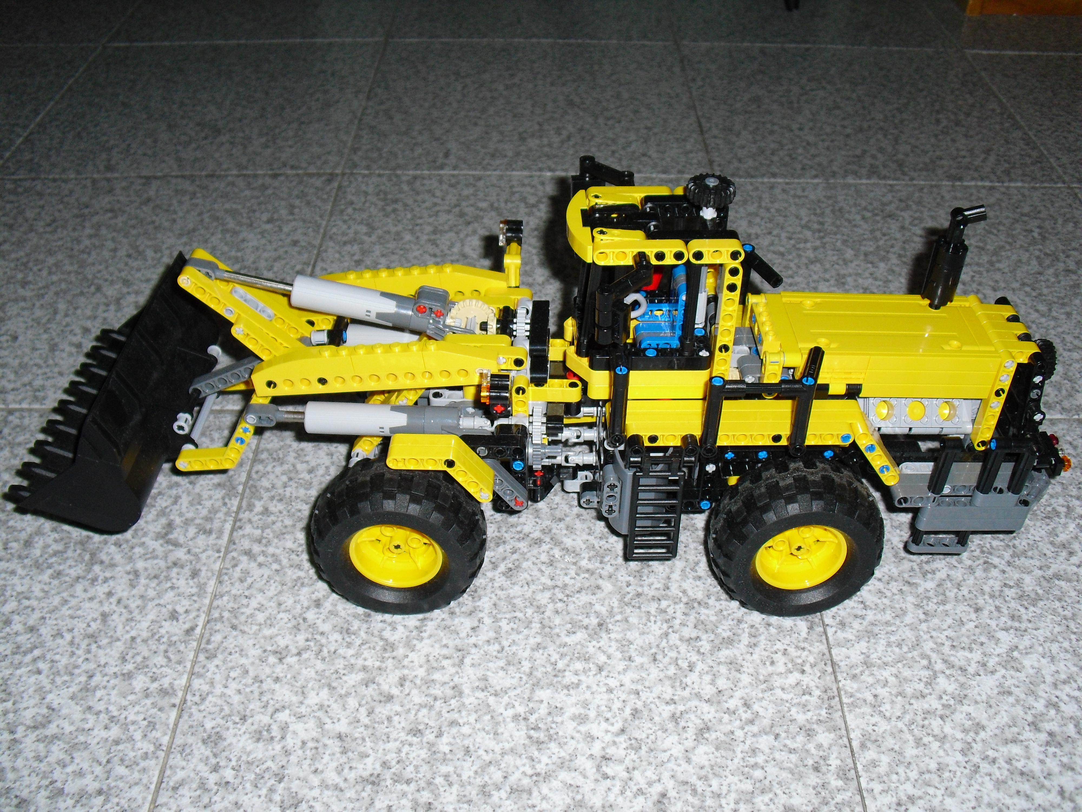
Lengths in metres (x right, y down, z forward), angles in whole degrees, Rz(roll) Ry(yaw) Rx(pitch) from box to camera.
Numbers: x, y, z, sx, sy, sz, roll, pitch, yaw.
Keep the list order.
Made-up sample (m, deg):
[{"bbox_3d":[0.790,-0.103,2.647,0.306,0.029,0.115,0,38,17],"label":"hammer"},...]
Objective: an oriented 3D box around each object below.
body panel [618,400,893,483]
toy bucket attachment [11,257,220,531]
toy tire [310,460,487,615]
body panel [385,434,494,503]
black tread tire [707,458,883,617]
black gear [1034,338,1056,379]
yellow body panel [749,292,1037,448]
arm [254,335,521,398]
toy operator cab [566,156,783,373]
[{"bbox_3d":[0.103,0.017,0.521,0.132,0.034,0.024,0,39,-1],"label":"body panel"},{"bbox_3d":[-0.204,-0.012,0.551,0.073,0.056,0.148,16,38,-9],"label":"toy bucket attachment"},{"bbox_3d":[-0.067,0.062,0.532,0.080,0.080,0.036,2,39,2],"label":"toy tire"},{"bbox_3d":[-0.044,0.028,0.510,0.047,0.027,0.016,2,39,2],"label":"body panel"},{"bbox_3d":[0.121,0.064,0.530,0.080,0.080,0.036,0,39,-1],"label":"black tread tire"},{"bbox_3d":[0.243,-0.024,0.536,0.008,0.021,0.021,0,39,-1],"label":"black gear"},{"bbox_3d":[0.162,-0.019,0.538,0.130,0.057,0.055,0,39,-1],"label":"yellow body panel"},{"bbox_3d":[-0.067,-0.022,0.500,0.127,0.021,0.018,-3,39,6],"label":"arm"},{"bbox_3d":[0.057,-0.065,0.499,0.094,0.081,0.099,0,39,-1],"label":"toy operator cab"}]

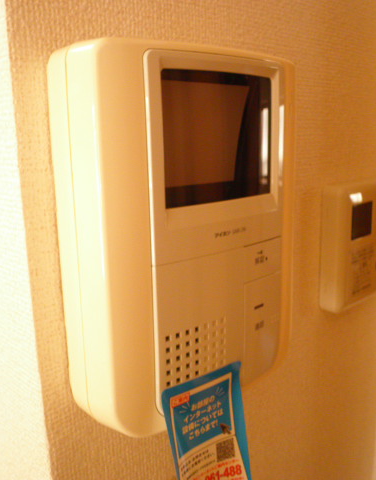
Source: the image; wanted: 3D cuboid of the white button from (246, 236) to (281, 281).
[{"bbox_3d":[0.046,0.012,0.299,0.035,0.024,0.005,-12,16,-40],"label":"white button"}]

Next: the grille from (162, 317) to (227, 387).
[{"bbox_3d":[0.005,0.062,0.272,0.048,0.033,0.005,-12,16,-40],"label":"grille"}]

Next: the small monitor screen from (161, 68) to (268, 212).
[{"bbox_3d":[0.019,-0.056,0.269,0.084,0.069,0.010,-12,16,-40],"label":"small monitor screen"}]

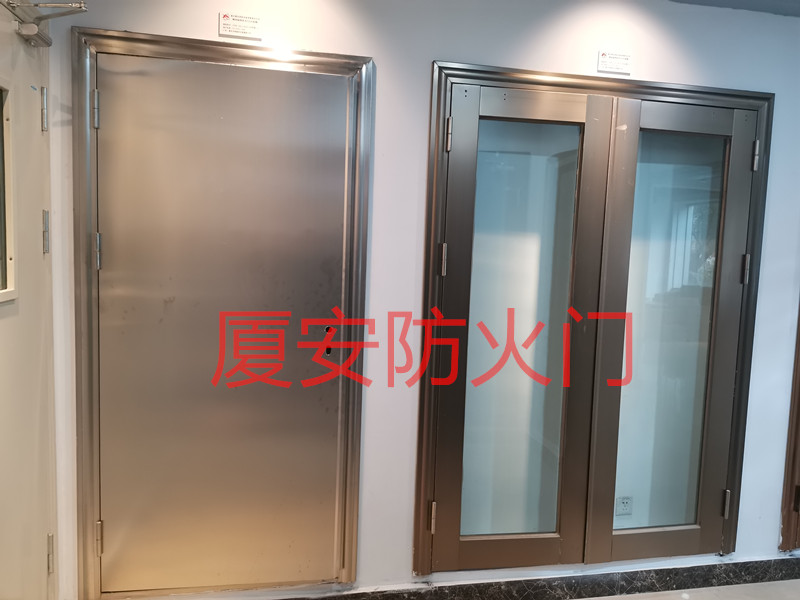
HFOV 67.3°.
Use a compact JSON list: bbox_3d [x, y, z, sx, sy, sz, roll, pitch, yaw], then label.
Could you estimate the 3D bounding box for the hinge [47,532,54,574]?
[{"bbox_3d":[-1.167,0.848,2.008,0.018,0.130,0.025,1,5,-11],"label":"hinge"}]

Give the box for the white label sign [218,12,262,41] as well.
[{"bbox_3d":[-0.565,-0.982,2.146,0.146,0.078,0.010,1,5,-11],"label":"white label sign"}]

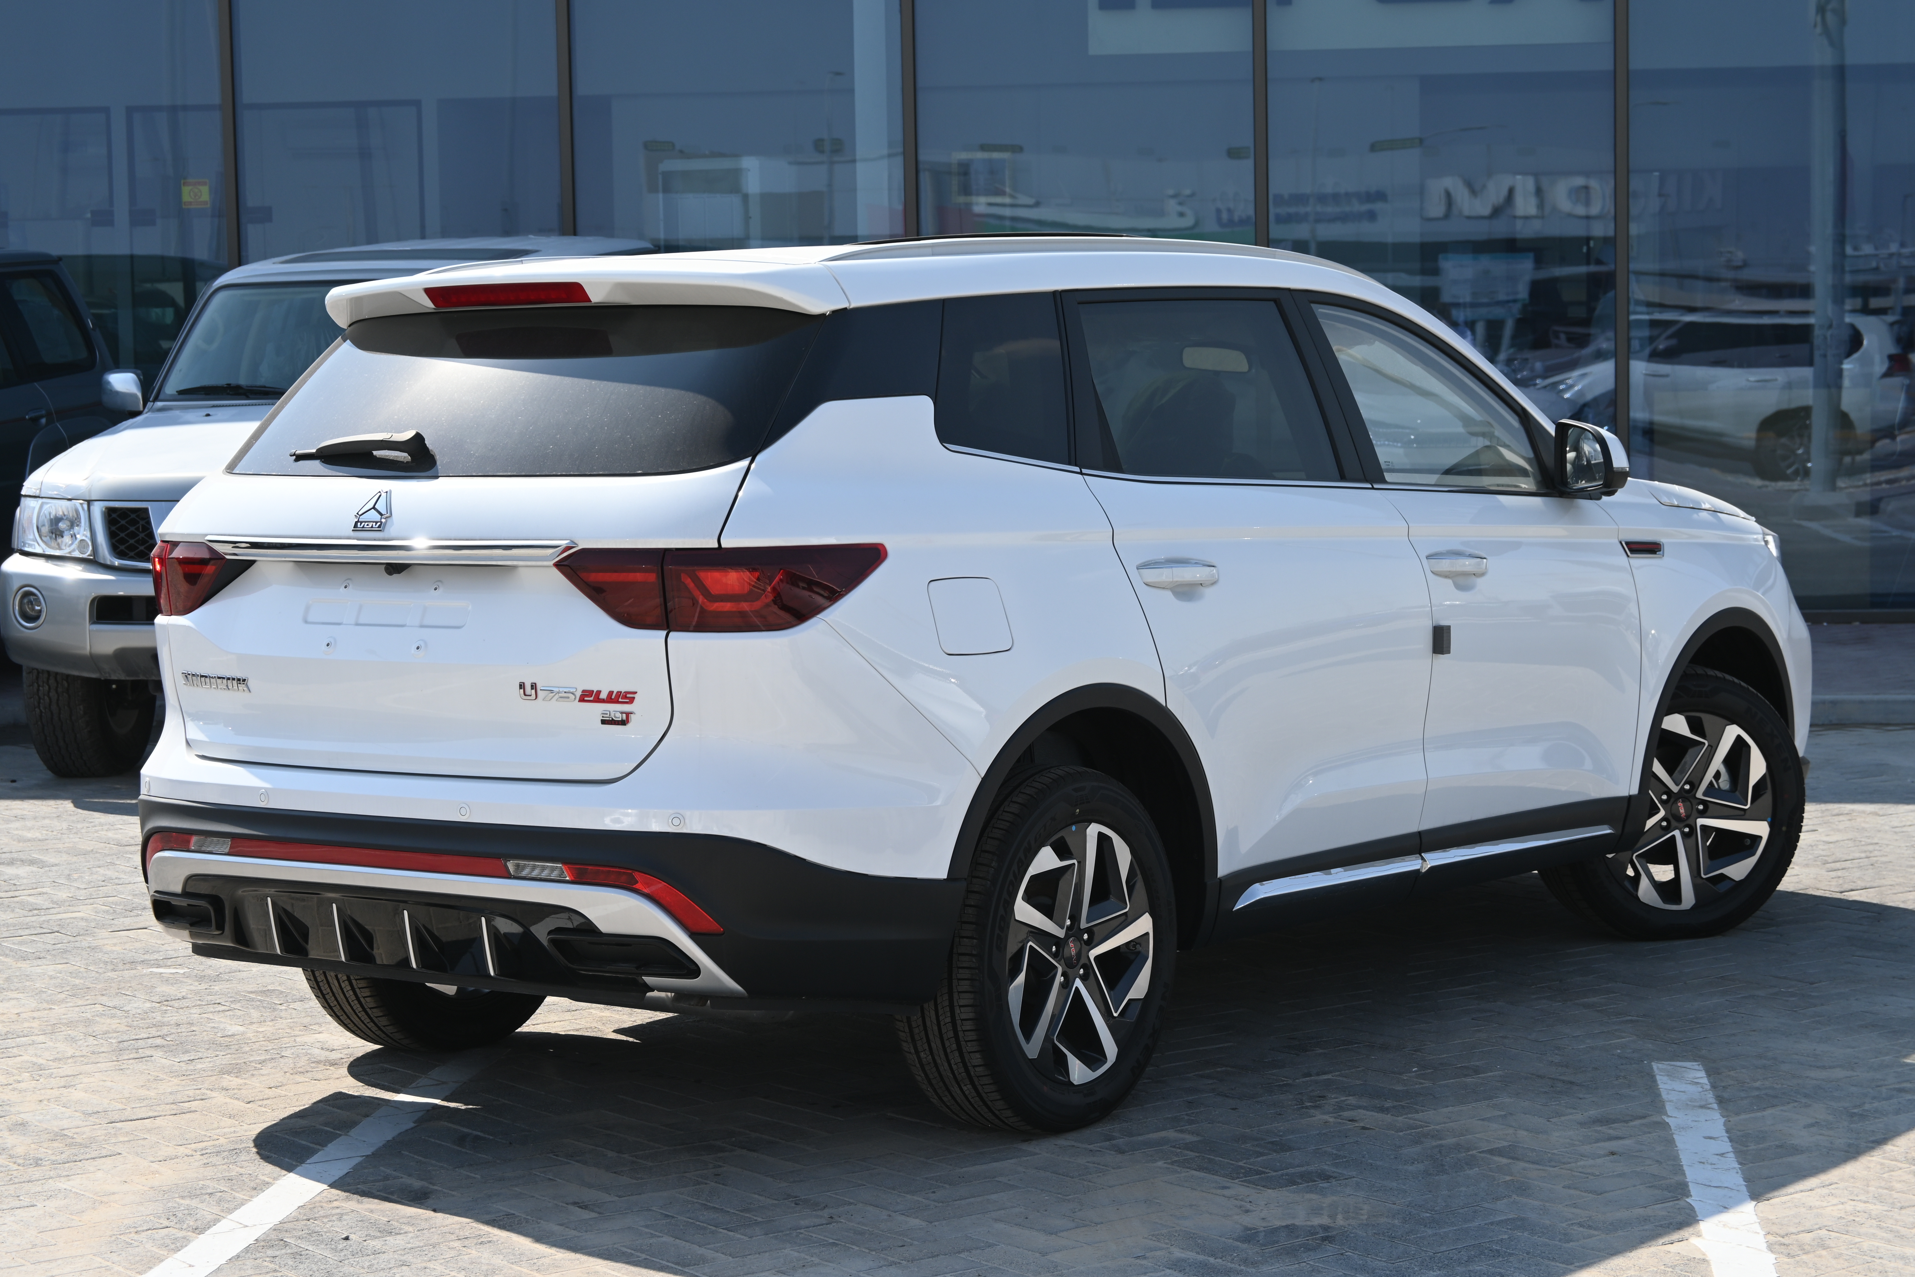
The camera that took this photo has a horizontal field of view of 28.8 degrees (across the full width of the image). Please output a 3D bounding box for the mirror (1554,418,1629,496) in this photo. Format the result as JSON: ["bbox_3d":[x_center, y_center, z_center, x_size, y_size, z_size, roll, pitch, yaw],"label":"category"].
[{"bbox_3d":[1.465,-0.410,8.546,0.205,0.180,0.155,2,5,37],"label":"mirror"}]

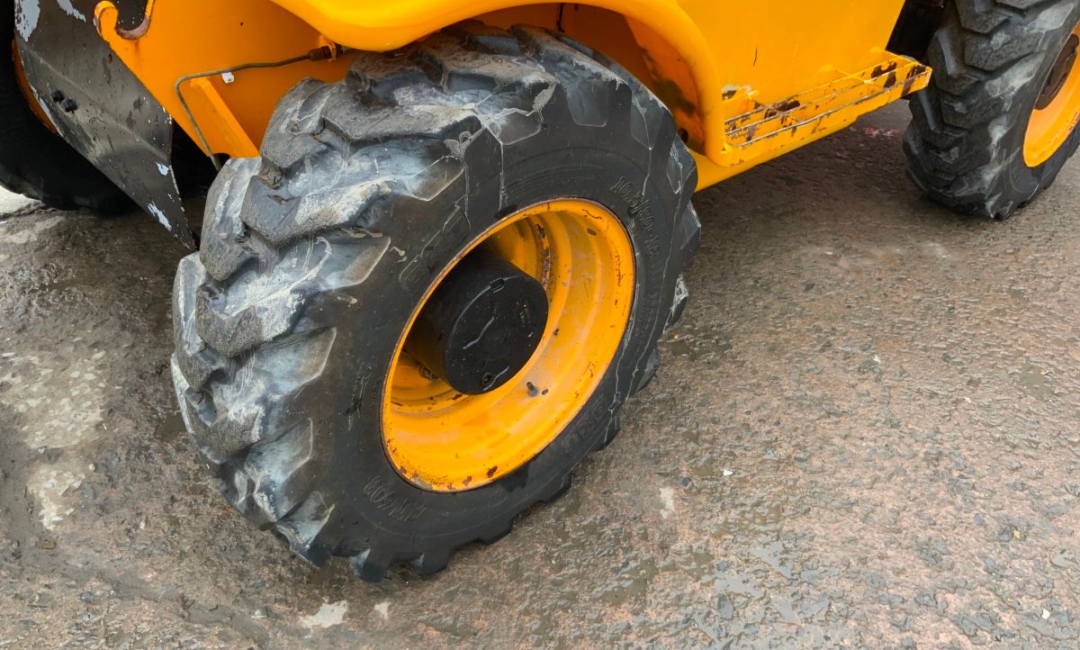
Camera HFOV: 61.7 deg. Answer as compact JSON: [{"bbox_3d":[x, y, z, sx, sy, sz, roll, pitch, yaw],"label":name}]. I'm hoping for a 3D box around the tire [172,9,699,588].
[{"bbox_3d":[-0.117,-0.020,1.475,0.895,0.890,0.270,-25,44,-33],"label":"tire"}]

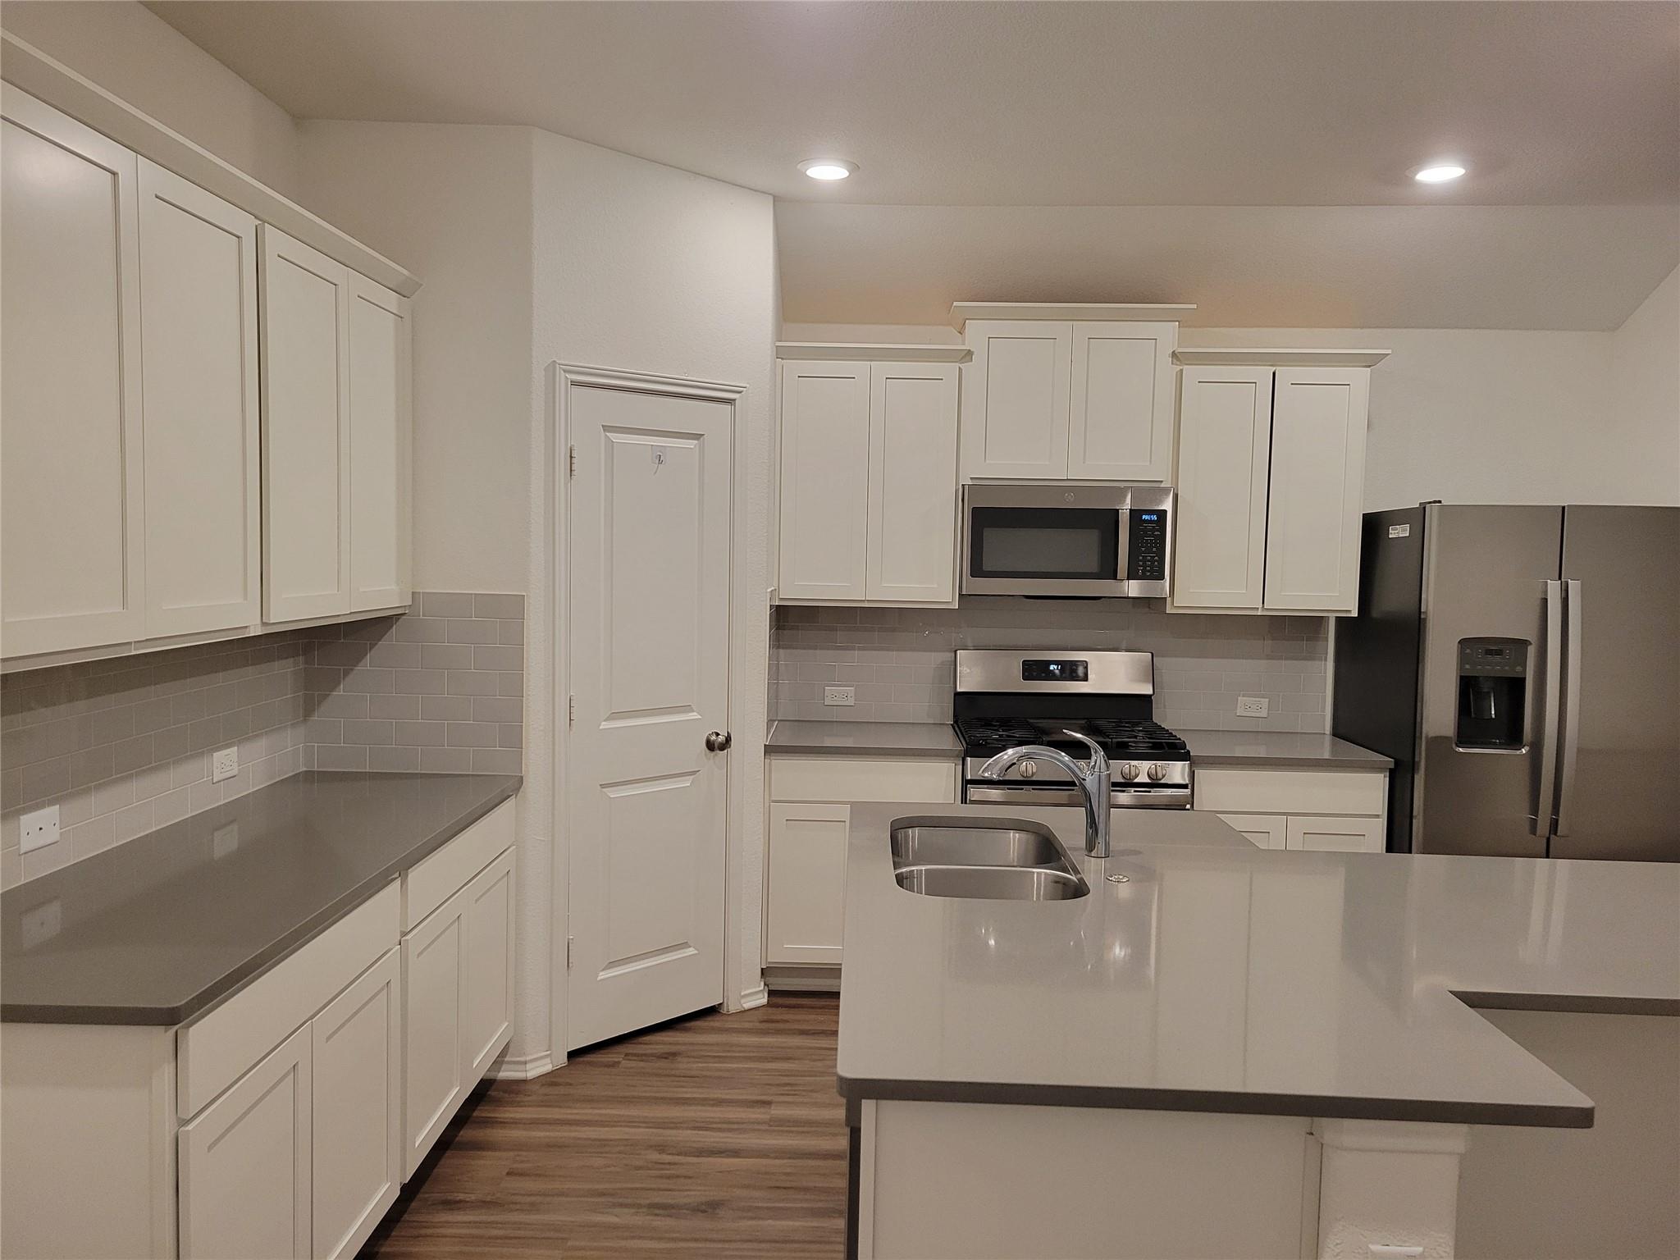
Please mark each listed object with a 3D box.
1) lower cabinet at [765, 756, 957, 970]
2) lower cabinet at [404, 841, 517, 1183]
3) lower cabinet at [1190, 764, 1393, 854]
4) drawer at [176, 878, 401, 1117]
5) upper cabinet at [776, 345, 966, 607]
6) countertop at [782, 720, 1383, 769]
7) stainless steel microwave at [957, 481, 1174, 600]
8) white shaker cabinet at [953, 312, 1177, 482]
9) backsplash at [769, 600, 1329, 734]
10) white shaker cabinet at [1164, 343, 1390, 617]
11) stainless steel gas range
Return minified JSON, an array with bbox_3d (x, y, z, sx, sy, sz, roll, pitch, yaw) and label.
[{"bbox_3d":[0.086,0.827,4.666,0.681,0.828,0.633,1,4,1],"label":"lower cabinet"},{"bbox_3d":[-1.272,0.891,3.279,0.620,0.823,0.856,1,4,1],"label":"lower cabinet"},{"bbox_3d":[1.531,0.857,4.630,0.667,0.828,0.633,1,4,1],"label":"lower cabinet"},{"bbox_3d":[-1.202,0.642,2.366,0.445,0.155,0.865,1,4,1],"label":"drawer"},{"bbox_3d":[0.112,-0.557,4.704,0.676,0.938,0.373,1,4,1],"label":"upper cabinet"},{"bbox_3d":[0.823,0.414,4.615,2.139,0.033,0.642,1,4,1],"label":"countertop"},{"bbox_3d":[0.815,-0.319,4.686,0.755,0.410,0.403,1,4,1],"label":"stainless steel microwave"},{"bbox_3d":[0.831,-0.844,4.665,0.800,0.634,0.373,1,4,1],"label":"white shaker cabinet"},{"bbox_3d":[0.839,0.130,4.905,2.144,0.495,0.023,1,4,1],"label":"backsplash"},{"bbox_3d":[1.549,-0.527,4.667,0.710,0.938,0.373,1,4,1],"label":"white shaker cabinet"},{"bbox_3d":[0.808,0.704,4.595,0.767,1.195,0.705,1,4,1],"label":"stainless steel gas range"}]

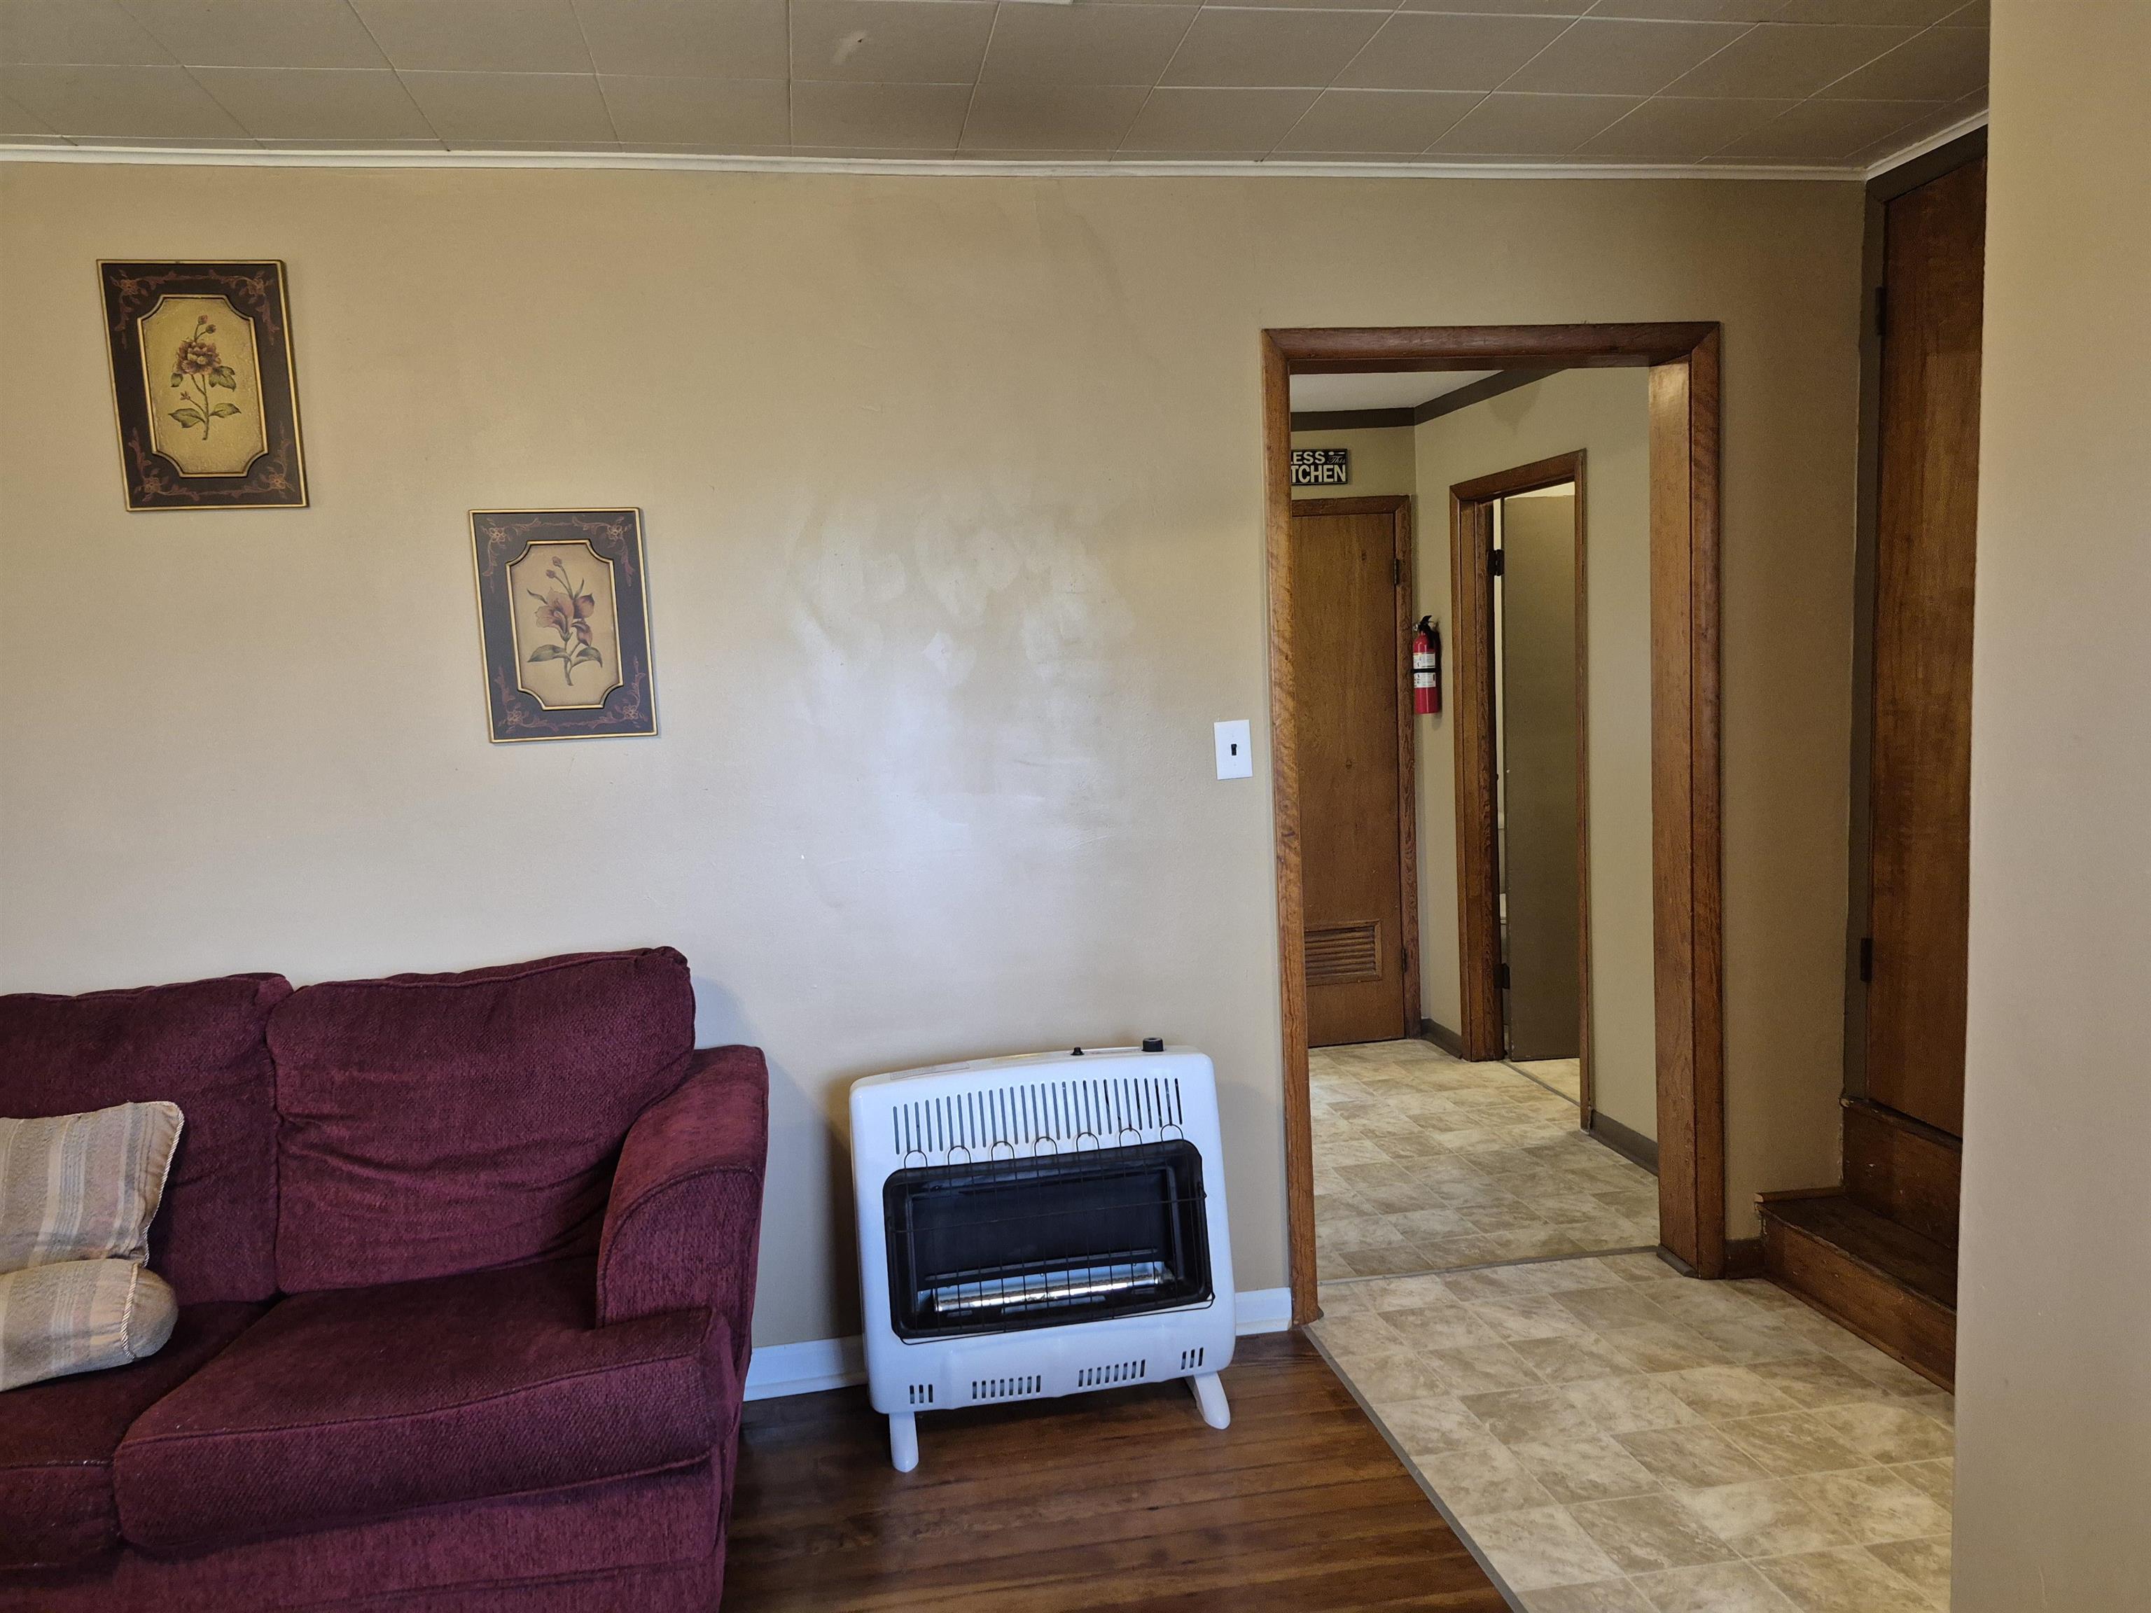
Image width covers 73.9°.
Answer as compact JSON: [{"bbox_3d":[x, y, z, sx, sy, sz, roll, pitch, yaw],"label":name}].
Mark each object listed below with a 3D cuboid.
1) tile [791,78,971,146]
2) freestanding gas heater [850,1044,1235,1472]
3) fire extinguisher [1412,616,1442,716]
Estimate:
[{"bbox_3d":[-0.340,-1.204,2.481,0.305,0.016,0.305,-4,6,-10],"label":"tile"},{"bbox_3d":[-0.060,0.841,2.784,0.700,0.714,0.270,-4,6,-10],"label":"freestanding gas heater"},{"bbox_3d":[1.210,-0.483,4.920,0.115,0.350,0.100,-4,6,-10],"label":"fire extinguisher"}]

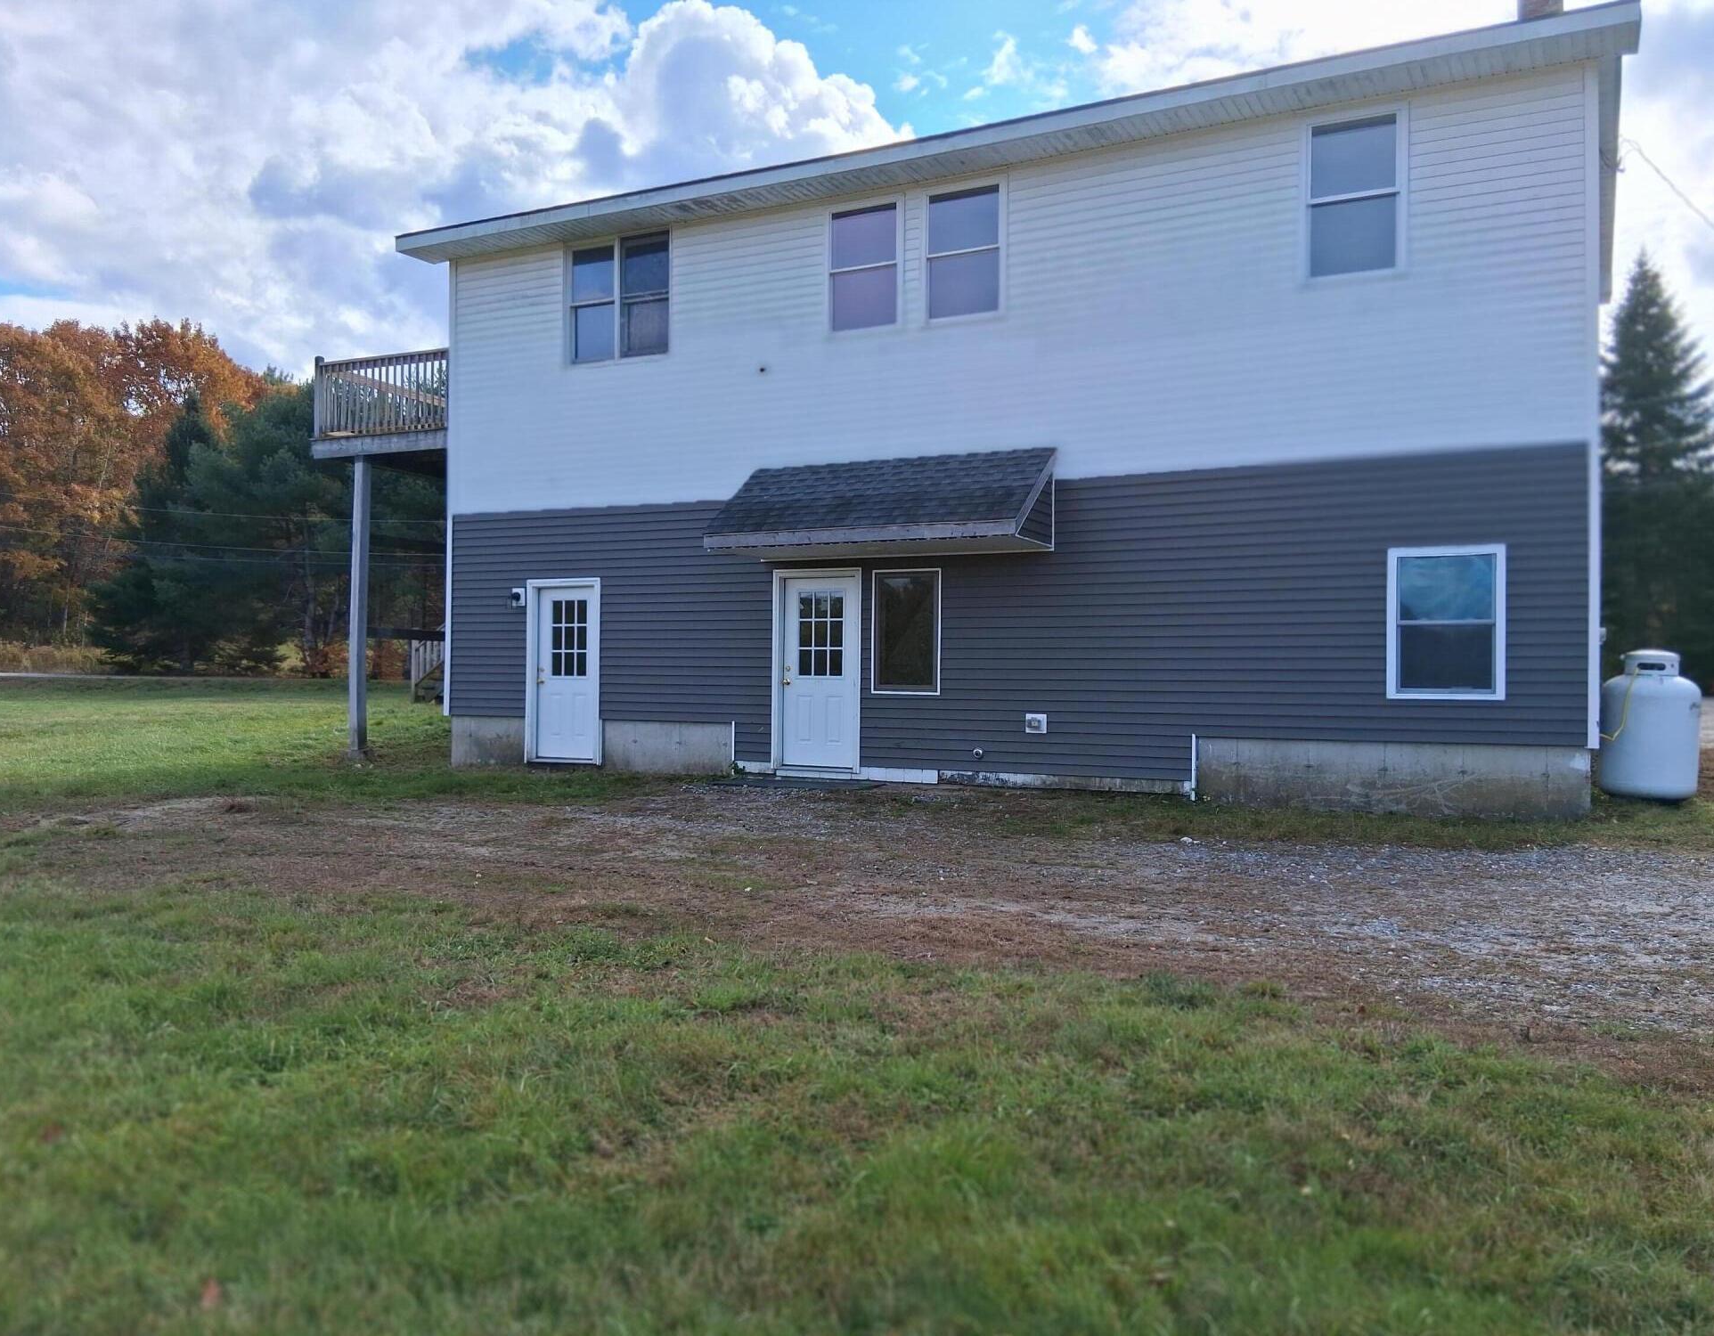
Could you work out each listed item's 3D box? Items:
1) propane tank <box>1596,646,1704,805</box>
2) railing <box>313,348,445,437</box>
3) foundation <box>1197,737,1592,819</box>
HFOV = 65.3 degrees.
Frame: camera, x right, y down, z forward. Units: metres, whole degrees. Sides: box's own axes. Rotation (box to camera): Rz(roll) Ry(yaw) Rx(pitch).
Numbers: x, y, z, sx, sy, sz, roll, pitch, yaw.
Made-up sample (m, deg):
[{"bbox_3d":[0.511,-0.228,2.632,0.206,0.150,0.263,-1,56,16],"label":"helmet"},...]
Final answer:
[{"bbox_3d":[6.915,0.495,11.680,0.755,1.300,0.755,0,0,27],"label":"propane tank"},{"bbox_3d":[-5.486,-3.469,17.899,2.400,1.100,2.400,0,0,27],"label":"railing"},{"bbox_3d":[4.542,0.921,11.555,3.130,0.590,0.250,0,0,27],"label":"foundation"}]

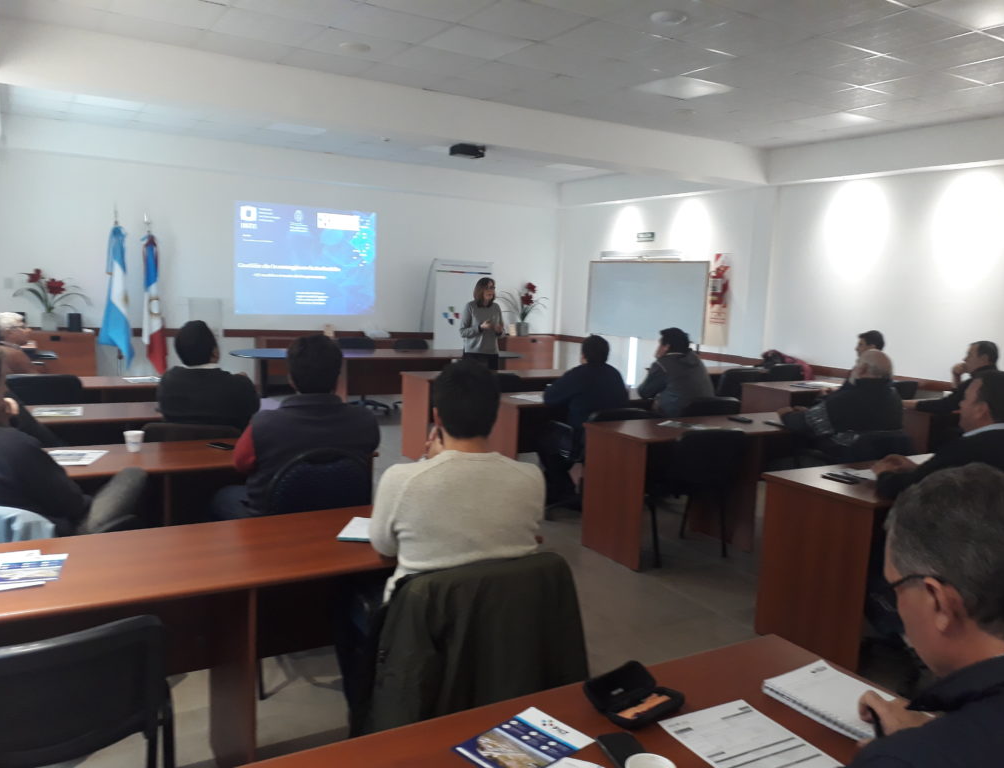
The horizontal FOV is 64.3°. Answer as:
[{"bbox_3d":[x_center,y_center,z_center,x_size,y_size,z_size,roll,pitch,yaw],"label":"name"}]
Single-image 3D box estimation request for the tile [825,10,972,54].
[{"bbox_3d":[2.316,-2.063,4.686,0.610,0.020,0.600,-2,9,-31],"label":"tile"}]

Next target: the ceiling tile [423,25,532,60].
[{"bbox_3d":[-0.170,-2.274,5.326,0.610,0.020,0.610,-2,9,-31],"label":"ceiling tile"}]

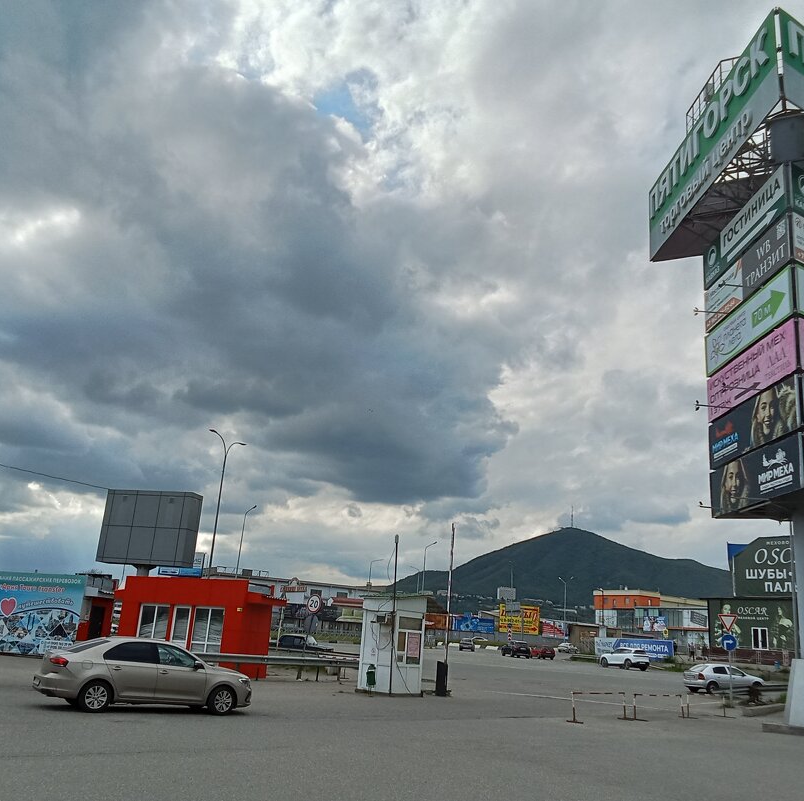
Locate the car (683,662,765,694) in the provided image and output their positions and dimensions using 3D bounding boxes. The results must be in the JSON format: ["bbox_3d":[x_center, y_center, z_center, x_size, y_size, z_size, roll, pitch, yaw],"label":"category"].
[{"bbox_3d":[16.530,14.220,43.970,4.110,1.430,1.710,10,-17,-16],"label":"car"}]

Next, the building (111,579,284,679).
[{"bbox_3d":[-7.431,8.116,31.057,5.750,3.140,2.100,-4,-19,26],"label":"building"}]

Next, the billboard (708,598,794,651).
[{"bbox_3d":[30.685,19.725,75.728,7.660,4.390,0.300,-11,-23,42],"label":"billboard"}]

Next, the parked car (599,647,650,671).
[{"bbox_3d":[18.000,20.900,69.900,1.830,1.620,4.450,12,-18,-24],"label":"parked car"}]

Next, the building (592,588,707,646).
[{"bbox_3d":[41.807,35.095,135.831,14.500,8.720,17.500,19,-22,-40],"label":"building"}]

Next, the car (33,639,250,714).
[{"bbox_3d":[-5.295,5.724,18.080,4.470,1.470,1.720,15,-19,-30],"label":"car"}]

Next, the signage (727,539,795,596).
[{"bbox_3d":[33.203,14.449,75.278,9.460,5.370,0.300,-11,-23,42],"label":"signage"}]

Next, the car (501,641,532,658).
[{"bbox_3d":[11.201,24.081,83.907,1.780,1.600,4.300,7,-17,-7],"label":"car"}]

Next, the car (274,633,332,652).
[{"bbox_3d":[-7.831,19.800,70.104,4.300,1.470,1.740,-1,-18,17],"label":"car"}]

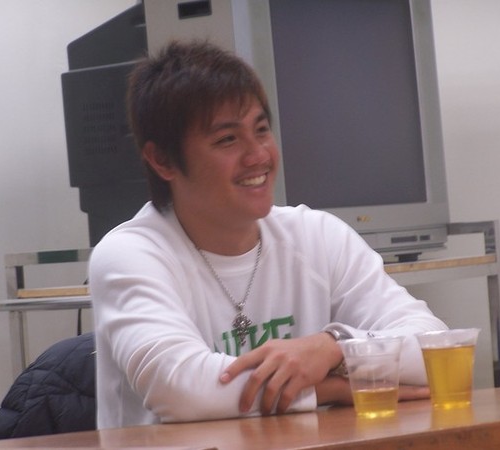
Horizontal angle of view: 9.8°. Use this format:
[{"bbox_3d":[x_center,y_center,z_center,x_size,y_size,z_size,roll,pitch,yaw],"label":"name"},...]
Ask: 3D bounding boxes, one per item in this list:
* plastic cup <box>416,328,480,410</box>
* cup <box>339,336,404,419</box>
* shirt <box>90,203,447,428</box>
[{"bbox_3d":[0.276,0.199,4.040,0.089,0.104,0.089,-4,1,0],"label":"plastic cup"},{"bbox_3d":[0.169,0.208,3.980,0.089,0.104,0.089,-4,1,0],"label":"cup"},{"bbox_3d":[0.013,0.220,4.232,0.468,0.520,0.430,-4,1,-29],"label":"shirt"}]

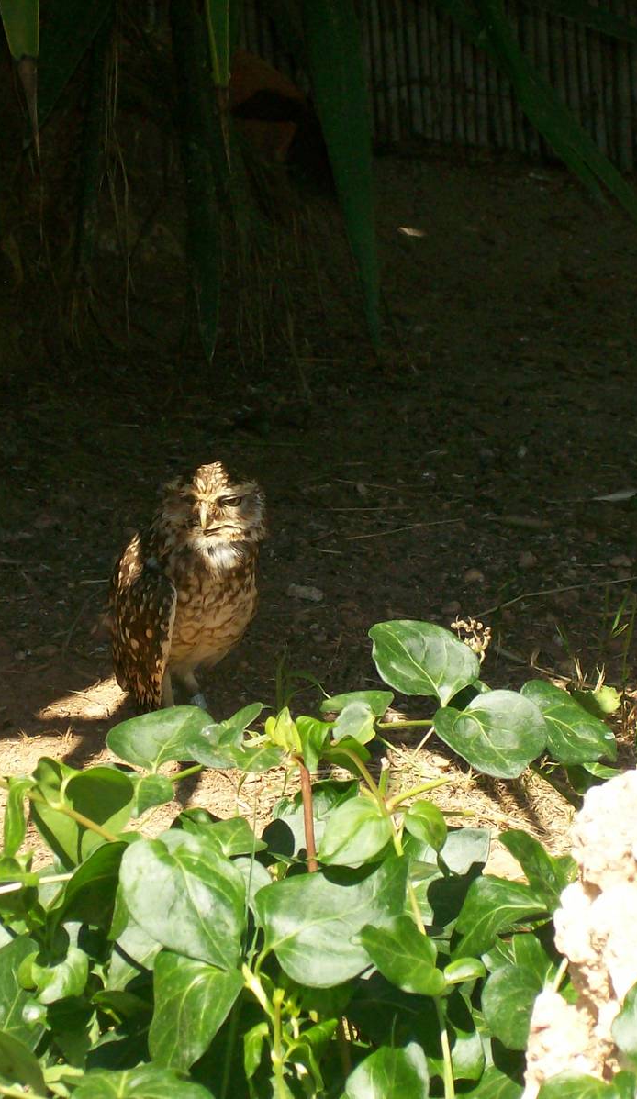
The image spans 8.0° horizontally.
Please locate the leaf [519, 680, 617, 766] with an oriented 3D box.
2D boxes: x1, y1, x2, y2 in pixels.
[{"bbox_3d":[0.181,0.124,3.300,0.074,0.020,0.060,34,52,13],"label":"leaf"}]

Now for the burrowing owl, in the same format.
[{"bbox_3d":[-0.113,0.035,3.920,0.115,0.215,0.135,-15,25,-35],"label":"burrowing owl"}]

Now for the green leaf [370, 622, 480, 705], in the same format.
[{"bbox_3d":[0.075,0.081,3.270,0.068,0.020,0.076,-39,71,-25],"label":"green leaf"}]

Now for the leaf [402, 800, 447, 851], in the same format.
[{"bbox_3d":[0.079,0.207,3.420,0.031,0.015,0.042,-32,75,-33],"label":"leaf"}]

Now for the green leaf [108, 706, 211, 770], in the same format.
[{"bbox_3d":[-0.120,0.145,3.530,0.075,0.017,0.075,16,43,18],"label":"green leaf"}]

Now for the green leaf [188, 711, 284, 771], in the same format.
[{"bbox_3d":[-0.059,0.137,3.270,0.064,0.025,0.050,6,49,5],"label":"green leaf"}]

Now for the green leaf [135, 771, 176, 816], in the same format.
[{"bbox_3d":[-0.130,0.189,3.550,0.040,0.013,0.042,11,52,1],"label":"green leaf"}]

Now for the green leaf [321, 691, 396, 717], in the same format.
[{"bbox_3d":[0.028,0.112,3.320,0.049,0.016,0.032,5,37,7],"label":"green leaf"}]

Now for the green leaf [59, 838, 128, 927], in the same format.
[{"bbox_3d":[-0.168,0.248,3.420,0.018,0.075,0.050,30,1,-45],"label":"green leaf"}]

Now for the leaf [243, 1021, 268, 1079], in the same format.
[{"bbox_3d":[-0.045,0.352,3.220,0.020,0.043,0.014,4,-25,21],"label":"leaf"}]

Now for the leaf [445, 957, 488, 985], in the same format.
[{"bbox_3d":[0.106,0.302,3.280,0.034,0.014,0.022,-9,32,-14],"label":"leaf"}]

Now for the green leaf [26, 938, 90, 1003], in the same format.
[{"bbox_3d":[-0.176,0.283,3.080,0.041,0.022,0.046,32,64,10],"label":"green leaf"}]

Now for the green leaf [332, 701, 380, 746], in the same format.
[{"bbox_3d":[0.027,0.136,3.560,0.036,0.013,0.042,33,60,22],"label":"green leaf"}]

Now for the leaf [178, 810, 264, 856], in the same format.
[{"bbox_3d":[-0.074,0.217,3.500,0.060,0.017,0.052,4,37,5],"label":"leaf"}]

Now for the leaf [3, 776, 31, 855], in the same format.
[{"bbox_3d":[-0.211,0.186,3.200,0.019,0.053,0.022,-2,-16,31],"label":"leaf"}]

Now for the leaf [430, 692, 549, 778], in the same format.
[{"bbox_3d":[0.122,0.131,3.240,0.074,0.021,0.074,-30,66,-22],"label":"leaf"}]

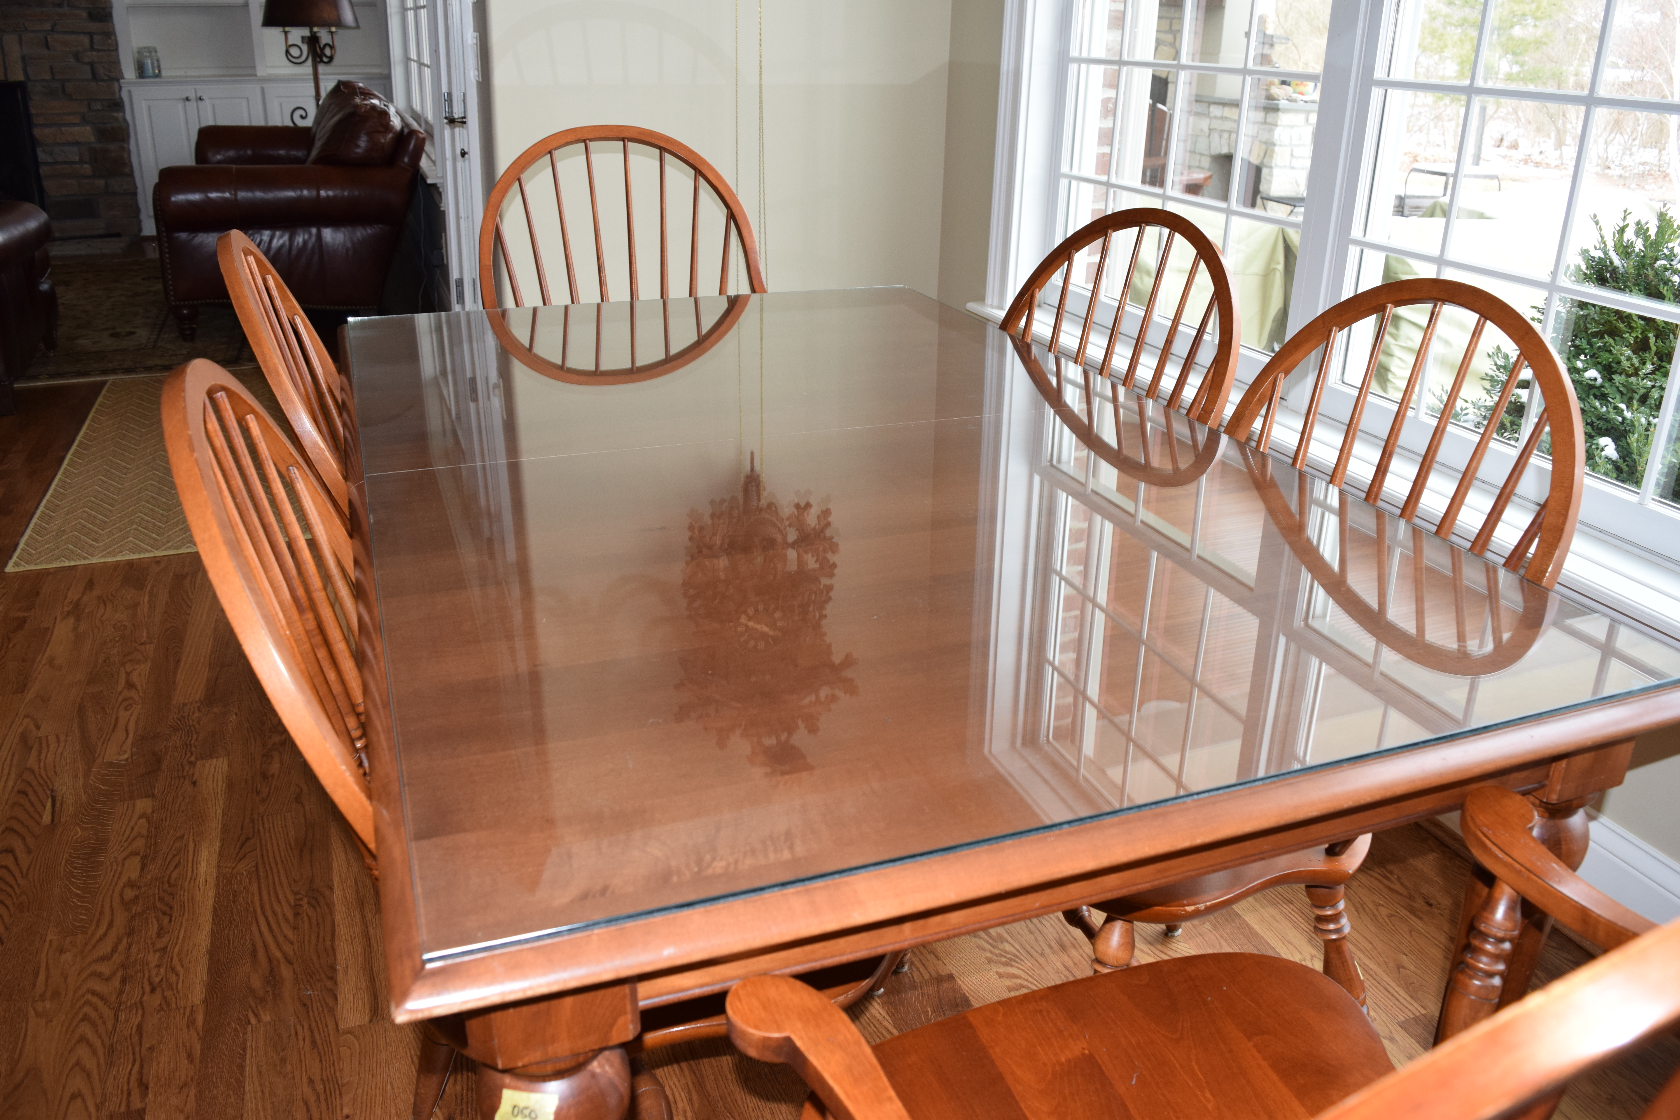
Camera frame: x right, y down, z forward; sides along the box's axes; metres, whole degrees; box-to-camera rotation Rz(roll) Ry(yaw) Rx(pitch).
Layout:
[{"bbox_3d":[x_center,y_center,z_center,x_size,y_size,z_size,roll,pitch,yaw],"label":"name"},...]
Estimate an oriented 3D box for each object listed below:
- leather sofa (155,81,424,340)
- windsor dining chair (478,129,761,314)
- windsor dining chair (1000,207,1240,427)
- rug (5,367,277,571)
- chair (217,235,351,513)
[{"bbox_3d":[-2.539,-1.715,5.776,1.040,0.980,2.200,-7,24,-20],"label":"leather sofa"},{"bbox_3d":[-0.366,-0.268,2.357,0.630,1.025,0.580,-7,24,-20],"label":"windsor dining chair"},{"bbox_3d":[0.226,-0.012,1.849,0.560,0.968,0.500,-10,25,-25],"label":"windsor dining chair"},{"bbox_3d":[-1.807,-0.376,3.857,1.100,0.010,1.900,-7,24,-20],"label":"rug"},{"bbox_3d":[-0.480,0.030,1.704,0.560,0.968,0.500,-9,25,-24],"label":"chair"}]

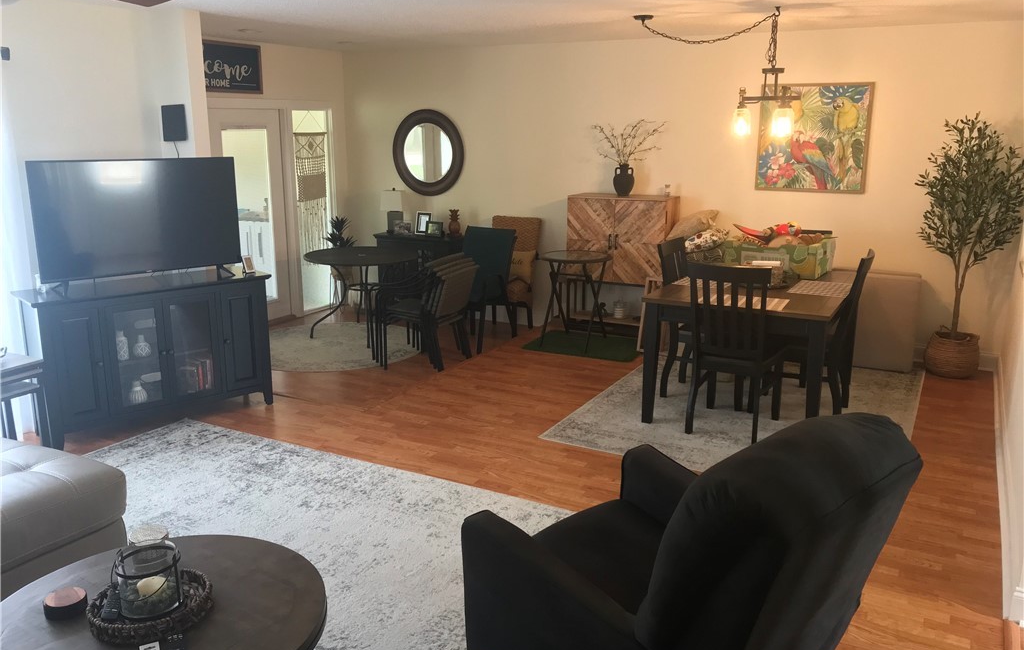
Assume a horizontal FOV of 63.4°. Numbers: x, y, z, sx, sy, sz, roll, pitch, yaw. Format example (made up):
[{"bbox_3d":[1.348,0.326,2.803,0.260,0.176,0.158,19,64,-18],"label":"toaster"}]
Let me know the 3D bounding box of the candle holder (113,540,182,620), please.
[{"bbox_3d":[-0.995,0.698,2.273,0.157,0.147,0.157,0,14,0],"label":"candle holder"}]

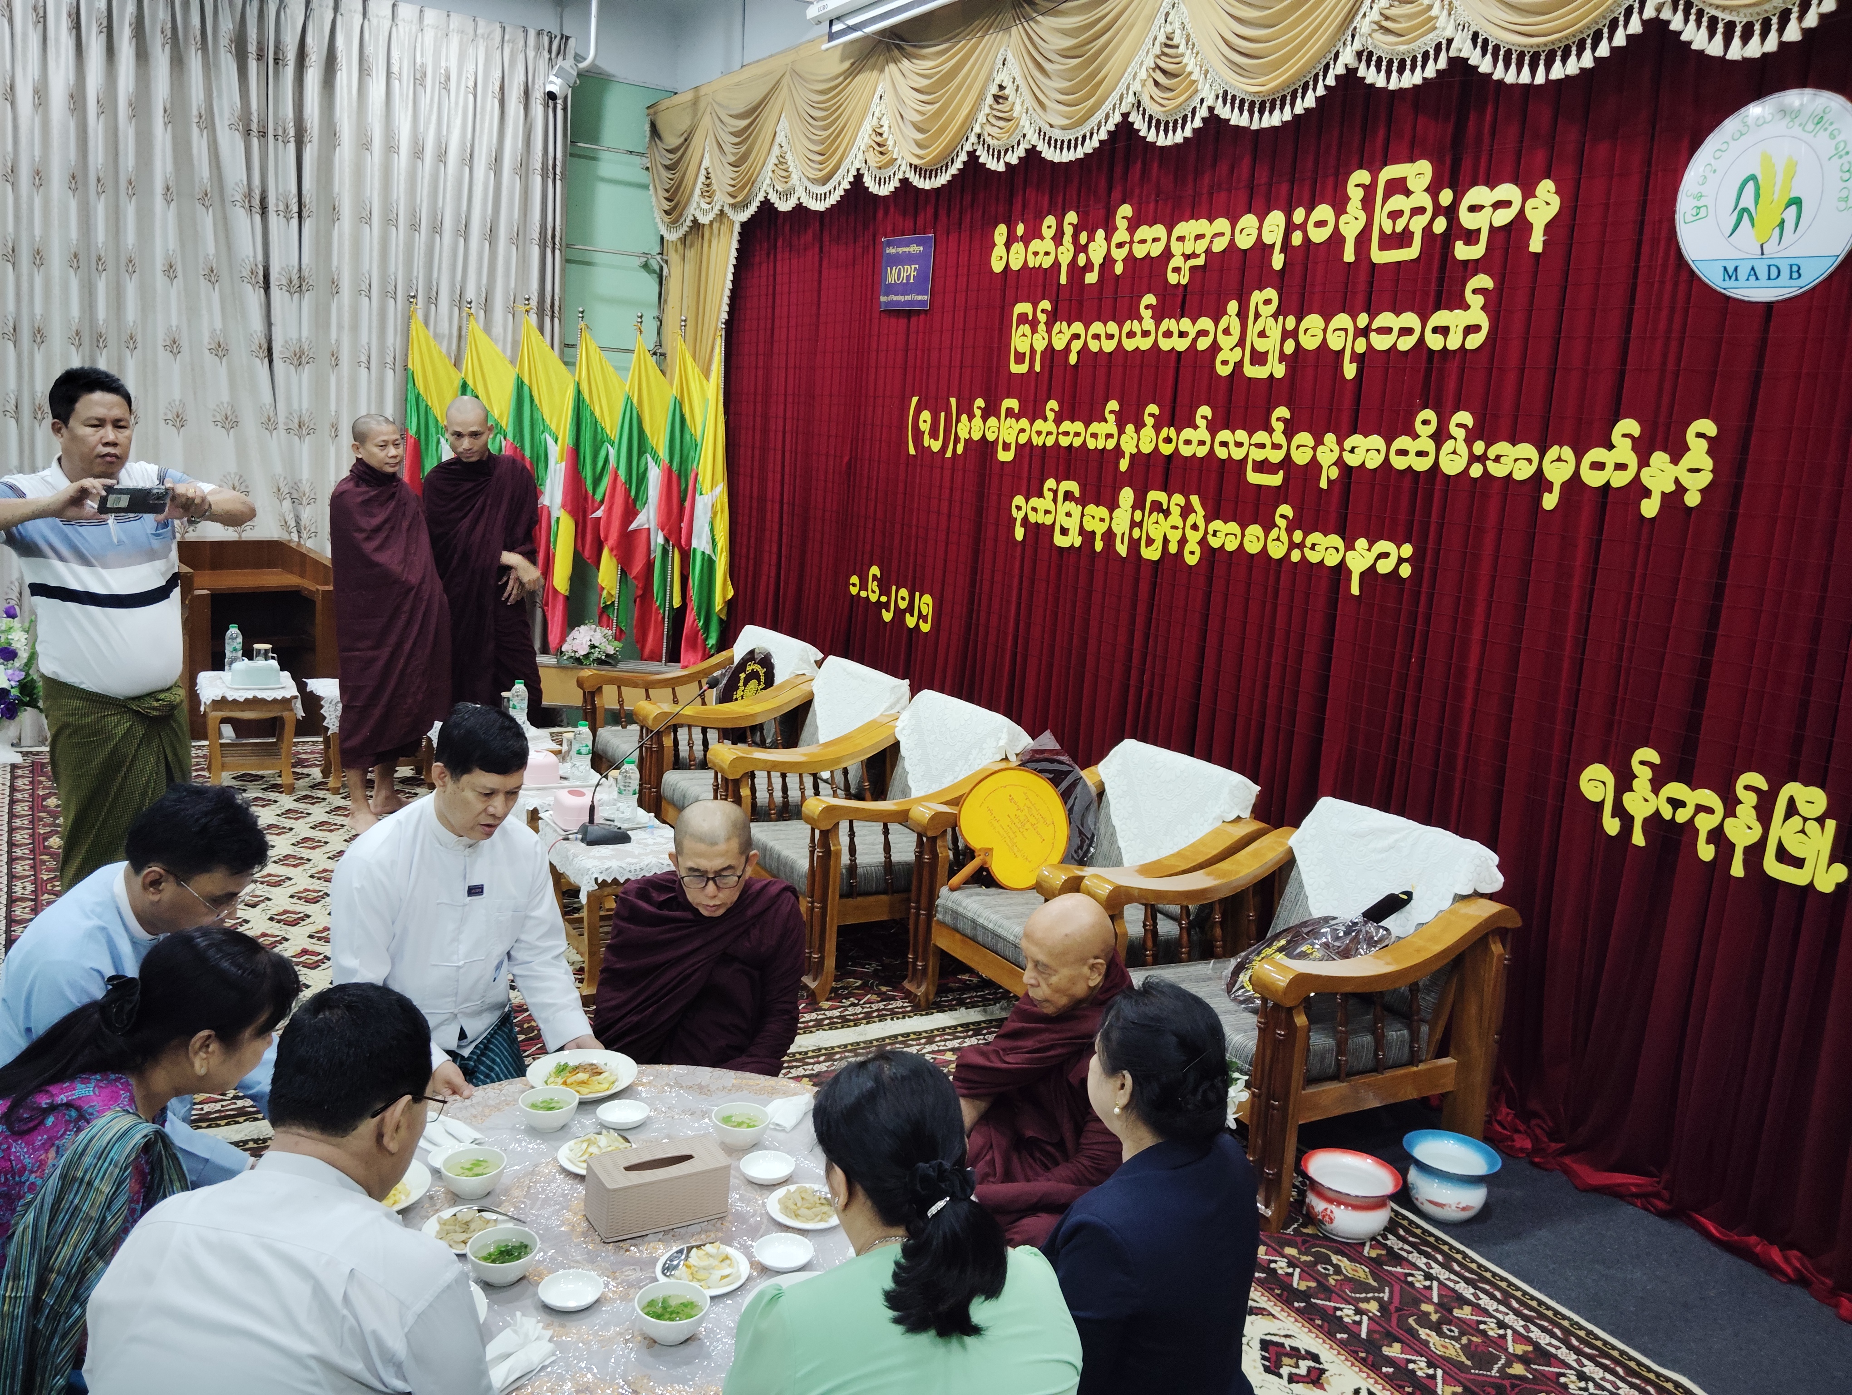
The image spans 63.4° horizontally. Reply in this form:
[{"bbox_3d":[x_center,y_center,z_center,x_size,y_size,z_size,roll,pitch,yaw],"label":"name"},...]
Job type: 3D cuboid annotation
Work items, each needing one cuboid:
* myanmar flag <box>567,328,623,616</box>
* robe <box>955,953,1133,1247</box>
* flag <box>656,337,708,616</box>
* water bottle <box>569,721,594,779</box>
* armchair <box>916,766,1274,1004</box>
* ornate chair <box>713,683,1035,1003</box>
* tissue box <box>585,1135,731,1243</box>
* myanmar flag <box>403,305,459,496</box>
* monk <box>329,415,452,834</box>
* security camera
[{"bbox_3d":[-1.746,-1.172,7.980,0.310,1.580,0.200,-1,11,-25],"label":"myanmar flag"},{"bbox_3d":[0.240,0.860,3.062,0.580,0.660,0.620,-2,12,-32],"label":"robe"},{"bbox_3d":[-1.342,-1.184,8.280,0.300,1.620,0.220,4,10,-4],"label":"flag"},{"bbox_3d":[-1.120,0.179,4.880,0.067,0.205,0.067,-2,11,-31],"label":"water bottle"},{"bbox_3d":[0.440,0.572,4.310,0.755,0.810,0.775,-2,11,-31],"label":"armchair"},{"bbox_3d":[-0.169,0.433,4.853,0.755,0.810,0.775,-2,11,-31],"label":"ornate chair"},{"bbox_3d":[-0.462,0.852,2.603,0.224,0.100,0.106,-2,12,-31],"label":"tissue box"},{"bbox_3d":[-2.427,-1.171,7.467,0.310,1.500,0.200,-1,11,-25],"label":"myanmar flag"},{"bbox_3d":[-2.151,-0.302,5.990,0.480,1.620,0.380,-4,13,-40],"label":"monk"},{"bbox_3d":[-1.746,-2.962,7.200,0.130,0.140,0.220,7,54,18],"label":"security camera"}]

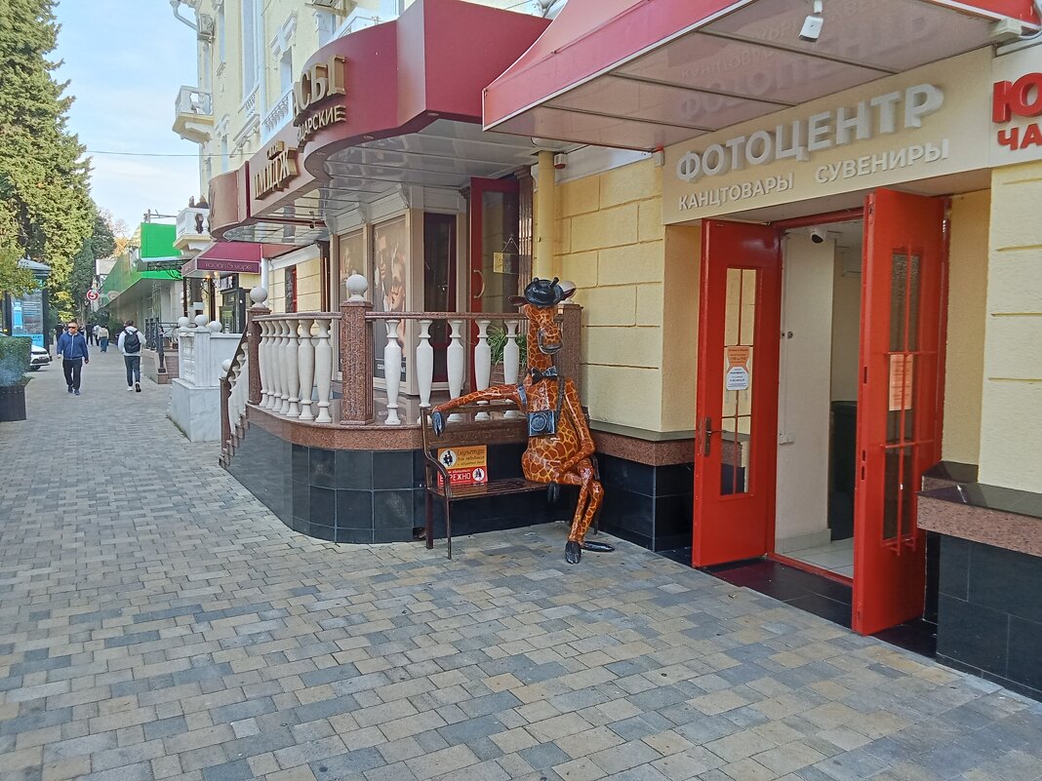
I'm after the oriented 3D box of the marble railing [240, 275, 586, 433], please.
[{"bbox_3d":[-1.108,-0.396,7.556,2.250,1.140,2.650,-2,5,-28],"label":"marble railing"}]

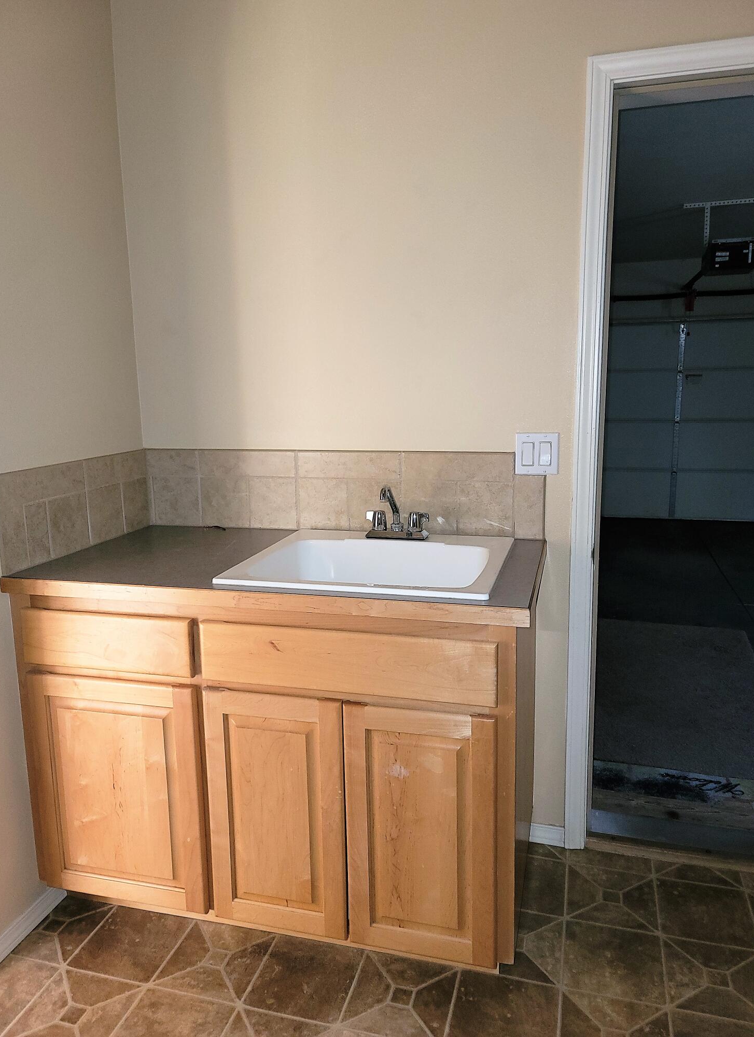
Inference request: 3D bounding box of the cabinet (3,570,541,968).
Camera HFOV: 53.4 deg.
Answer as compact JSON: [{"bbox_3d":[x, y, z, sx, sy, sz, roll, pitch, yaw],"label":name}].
[{"bbox_3d":[-0.208,0.558,2.019,1.242,0.919,0.651,2,11,15],"label":"cabinet"}]

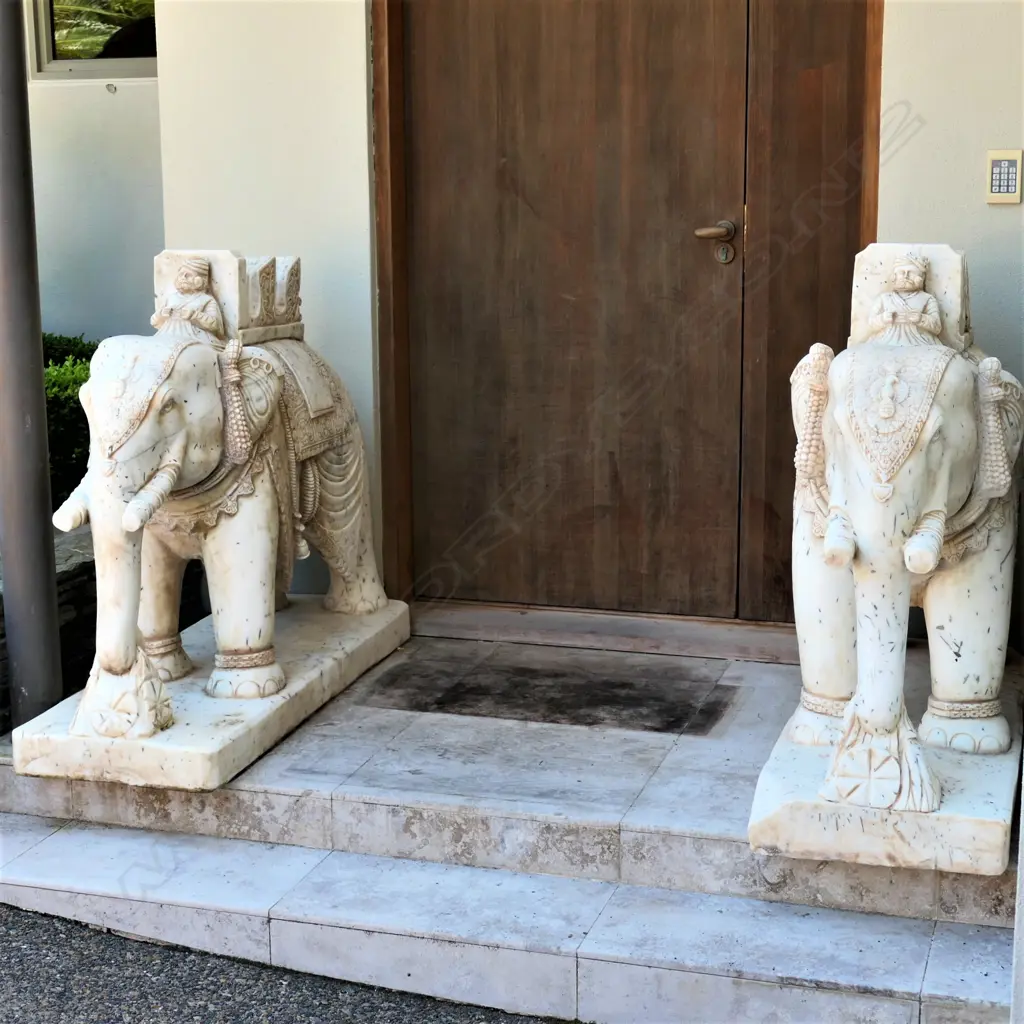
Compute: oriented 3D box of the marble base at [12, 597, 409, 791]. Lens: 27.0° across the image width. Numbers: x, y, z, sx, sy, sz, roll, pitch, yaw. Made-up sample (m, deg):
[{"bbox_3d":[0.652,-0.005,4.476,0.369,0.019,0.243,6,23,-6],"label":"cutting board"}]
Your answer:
[{"bbox_3d":[-0.644,0.389,4.930,0.458,0.085,1.185,3,13,17],"label":"marble base"}]

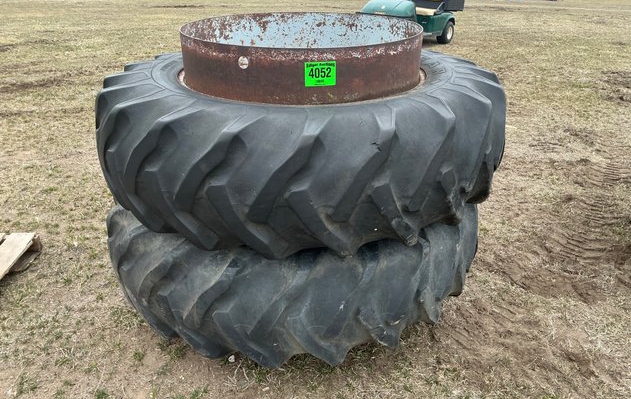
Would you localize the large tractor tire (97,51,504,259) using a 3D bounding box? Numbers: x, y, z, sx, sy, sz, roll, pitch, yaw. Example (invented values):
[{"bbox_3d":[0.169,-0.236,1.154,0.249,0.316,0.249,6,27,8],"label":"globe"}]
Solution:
[{"bbox_3d":[-0.054,-0.356,2.316,1.737,0.485,1.737,0,26,0],"label":"large tractor tire"}]

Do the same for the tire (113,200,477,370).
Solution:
[{"bbox_3d":[-0.100,0.076,2.556,1.732,0.502,1.732,0,26,0],"label":"tire"}]

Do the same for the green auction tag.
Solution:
[{"bbox_3d":[0.019,-0.425,1.733,0.107,0.081,0.005,-3,27,-8],"label":"green auction tag"}]

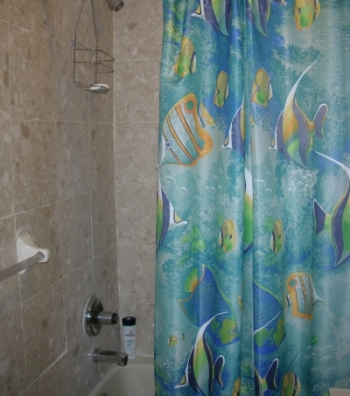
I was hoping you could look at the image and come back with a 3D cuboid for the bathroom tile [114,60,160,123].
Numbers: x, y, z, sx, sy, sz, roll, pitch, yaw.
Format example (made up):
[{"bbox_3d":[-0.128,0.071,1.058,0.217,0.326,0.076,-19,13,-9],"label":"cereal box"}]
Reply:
[{"bbox_3d":[-0.155,-0.524,2.314,0.298,0.305,0.010,1,8,14],"label":"bathroom tile"}]

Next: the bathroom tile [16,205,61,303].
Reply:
[{"bbox_3d":[-0.476,0.183,1.654,0.015,0.303,0.301,1,8,14],"label":"bathroom tile"}]

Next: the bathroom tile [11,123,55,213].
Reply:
[{"bbox_3d":[-0.479,-0.115,1.612,0.015,0.303,0.301,1,8,14],"label":"bathroom tile"}]

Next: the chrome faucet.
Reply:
[{"bbox_3d":[-0.297,0.729,2.170,0.155,0.056,0.052,1,8,14],"label":"chrome faucet"}]

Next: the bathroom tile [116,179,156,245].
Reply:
[{"bbox_3d":[-0.152,0.086,2.399,0.298,0.305,0.010,1,8,14],"label":"bathroom tile"}]

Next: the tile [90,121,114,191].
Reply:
[{"bbox_3d":[-0.344,-0.202,2.240,0.010,0.305,0.305,1,8,14],"label":"tile"}]

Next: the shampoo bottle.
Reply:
[{"bbox_3d":[-0.231,0.724,2.417,0.066,0.210,0.052,-1,8,-6],"label":"shampoo bottle"}]

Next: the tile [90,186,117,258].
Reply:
[{"bbox_3d":[-0.336,0.104,2.232,0.015,0.303,0.301,1,8,14],"label":"tile"}]

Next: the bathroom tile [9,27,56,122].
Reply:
[{"bbox_3d":[-0.485,-0.416,1.609,0.010,0.305,0.305,1,8,14],"label":"bathroom tile"}]

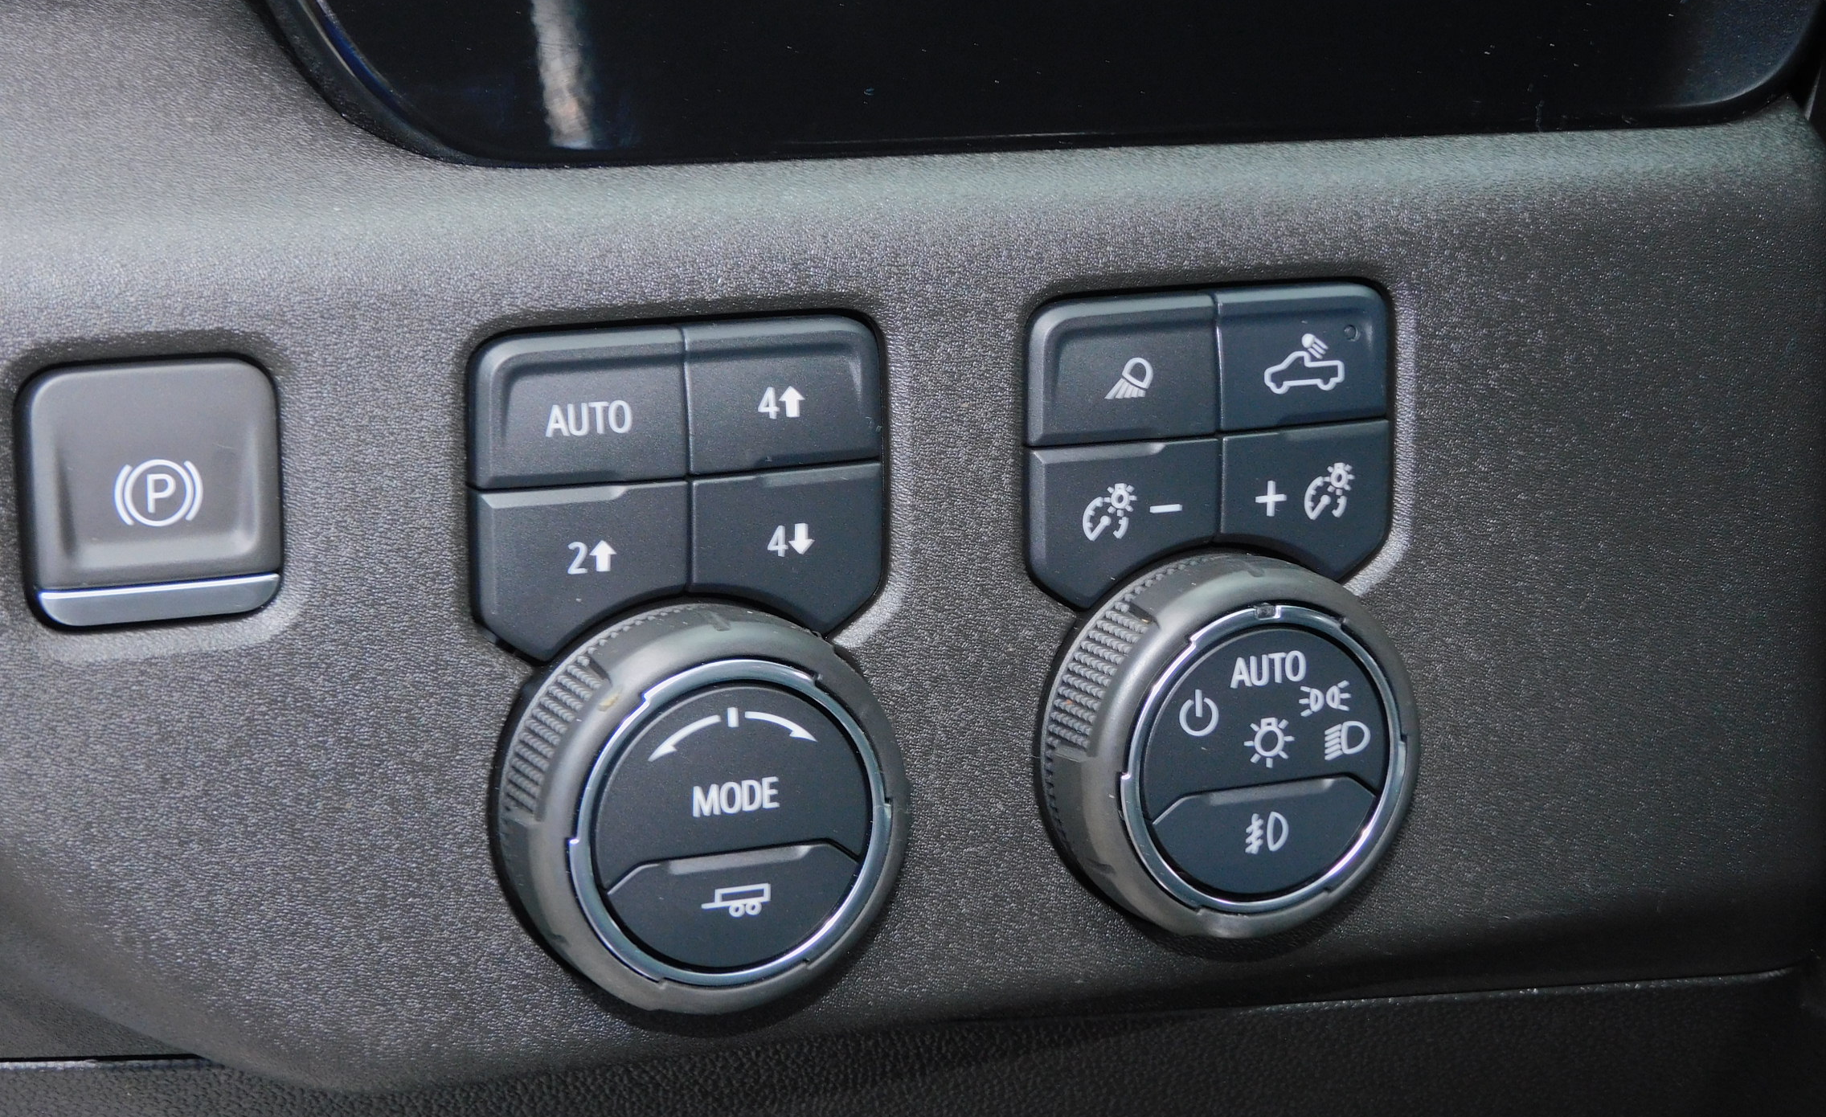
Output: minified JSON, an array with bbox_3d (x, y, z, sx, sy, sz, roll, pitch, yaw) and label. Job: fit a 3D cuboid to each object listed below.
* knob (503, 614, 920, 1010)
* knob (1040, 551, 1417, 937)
[{"bbox_3d":[-0.023,0.028,0.414,0.045,0.045,0.015,-5,12,-23],"label":"knob"},{"bbox_3d":[0.039,0.023,0.439,0.045,0.045,0.015,-5,12,-23],"label":"knob"}]

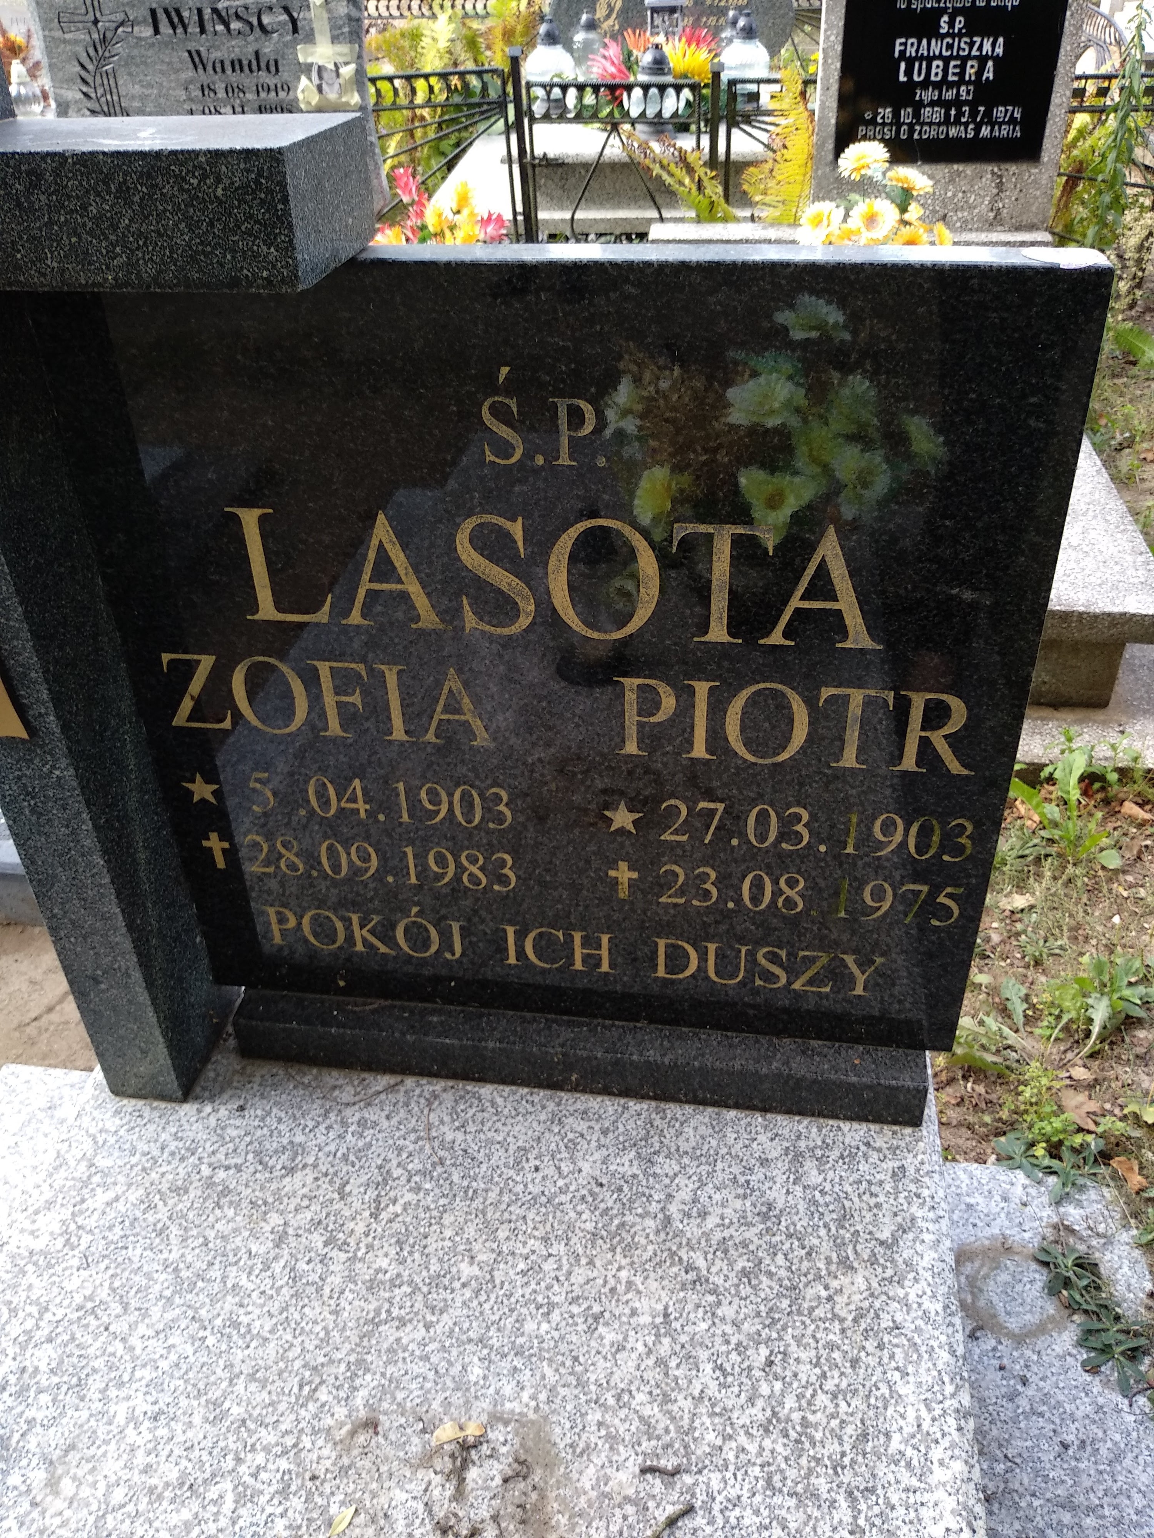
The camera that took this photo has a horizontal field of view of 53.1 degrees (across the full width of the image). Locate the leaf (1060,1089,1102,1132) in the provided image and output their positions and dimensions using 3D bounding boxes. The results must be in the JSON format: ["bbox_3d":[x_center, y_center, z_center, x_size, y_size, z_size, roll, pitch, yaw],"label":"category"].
[{"bbox_3d":[0.713,0.481,1.630,0.053,0.018,0.073,5,35,10],"label":"leaf"}]

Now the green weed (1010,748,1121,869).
[{"bbox_3d":[0.892,0.071,2.108,0.190,0.140,0.170,4,35,8],"label":"green weed"}]

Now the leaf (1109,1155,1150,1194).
[{"bbox_3d":[0.740,0.540,1.540,0.032,0.020,0.055,-10,35,-12],"label":"leaf"}]

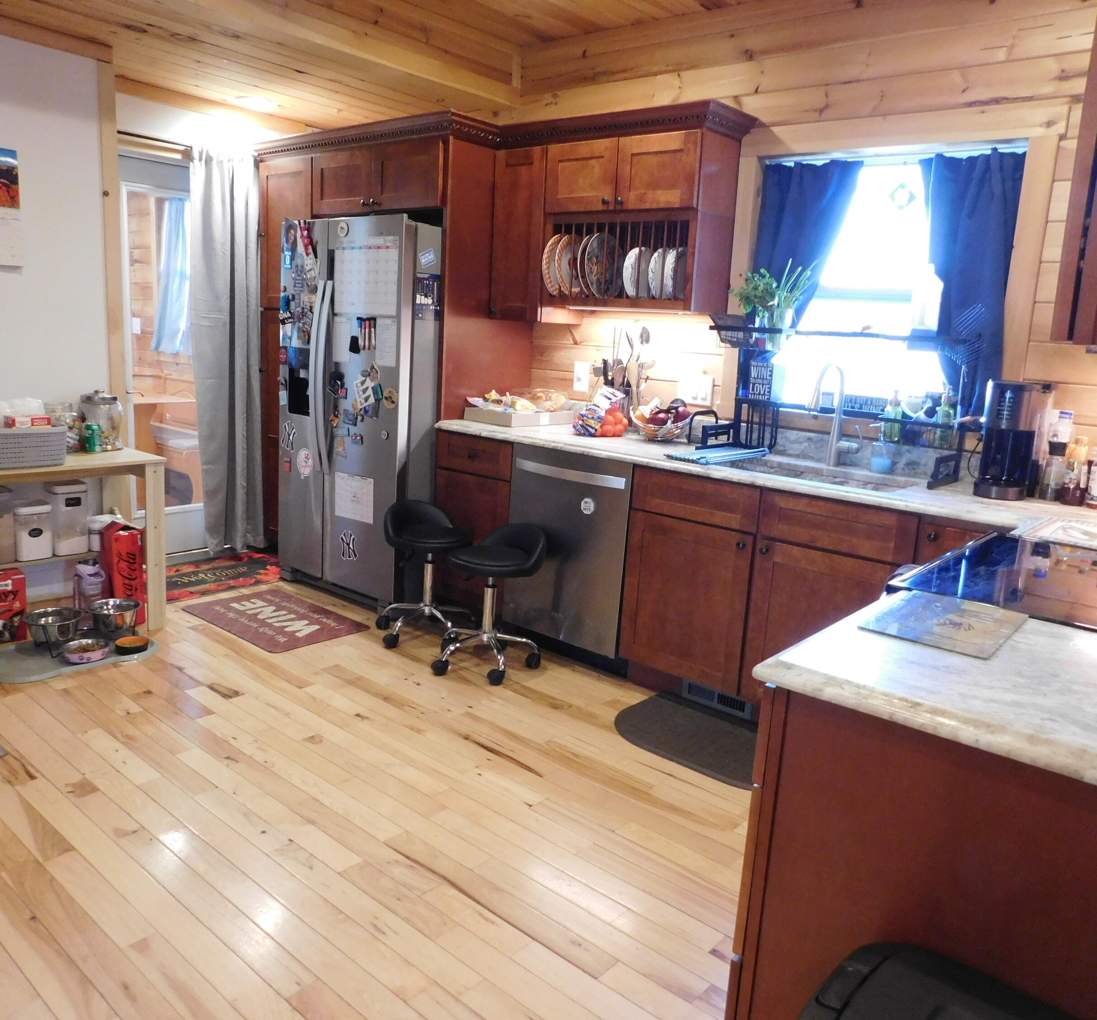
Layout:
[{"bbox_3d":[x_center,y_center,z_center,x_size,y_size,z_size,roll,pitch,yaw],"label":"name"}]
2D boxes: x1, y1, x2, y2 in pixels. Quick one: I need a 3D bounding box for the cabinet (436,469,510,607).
[{"bbox_3d":[-0.160,0.109,4.221,0.452,0.610,0.590,13,14,38],"label":"cabinet"}]

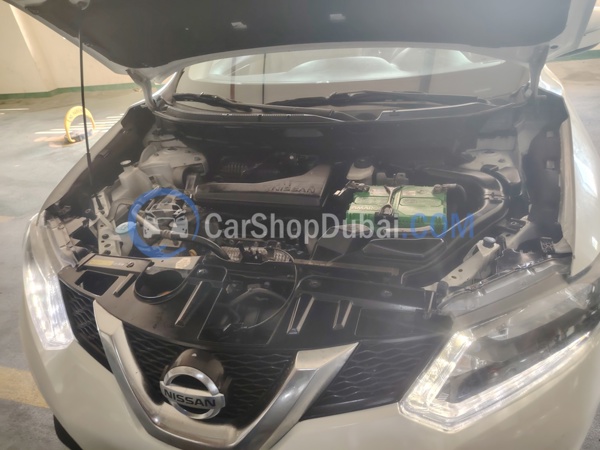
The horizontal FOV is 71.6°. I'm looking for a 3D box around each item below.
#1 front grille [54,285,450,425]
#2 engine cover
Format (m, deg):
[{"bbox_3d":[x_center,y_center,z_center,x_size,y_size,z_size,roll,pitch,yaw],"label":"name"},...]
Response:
[{"bbox_3d":[-0.196,0.323,0.949,0.982,0.218,0.201,4,37,18],"label":"front grille"},{"bbox_3d":[-0.109,-0.144,1.482,0.450,0.080,0.250,4,34,18],"label":"engine cover"}]

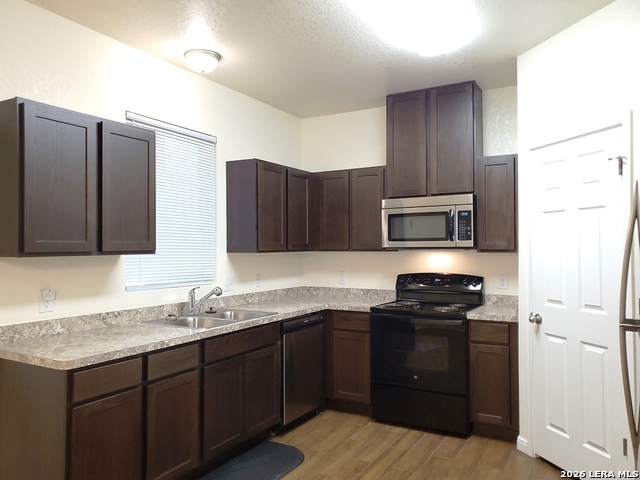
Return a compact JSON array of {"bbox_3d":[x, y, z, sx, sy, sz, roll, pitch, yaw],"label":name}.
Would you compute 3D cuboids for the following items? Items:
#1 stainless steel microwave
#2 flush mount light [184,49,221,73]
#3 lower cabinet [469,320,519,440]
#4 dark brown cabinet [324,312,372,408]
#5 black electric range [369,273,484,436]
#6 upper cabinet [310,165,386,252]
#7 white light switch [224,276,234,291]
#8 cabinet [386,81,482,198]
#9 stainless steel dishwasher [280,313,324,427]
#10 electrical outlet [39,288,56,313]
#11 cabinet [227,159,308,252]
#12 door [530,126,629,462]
[{"bbox_3d":[0.963,-0.139,4.116,0.760,0.420,0.390,-1,-1,30],"label":"stainless steel microwave"},{"bbox_3d":[-0.812,-1.220,3.345,0.256,0.108,0.256,0,-1,0],"label":"flush mount light"},{"bbox_3d":[1.385,1.028,3.724,0.325,0.876,0.630,-1,-1,30],"label":"lower cabinet"},{"bbox_3d":[0.393,1.039,4.296,0.448,0.866,0.615,-1,-1,30],"label":"dark brown cabinet"},{"bbox_3d":[0.901,0.890,3.970,0.759,1.172,0.660,-1,-1,30],"label":"black electric range"},{"bbox_3d":[0.330,-0.268,4.518,0.750,0.745,0.320,-1,-1,30],"label":"upper cabinet"},{"bbox_3d":[-0.746,0.368,3.995,0.012,0.115,0.108,-1,-1,30],"label":"white light switch"},{"bbox_3d":[0.985,-0.817,4.151,0.755,0.902,0.318,-1,-1,30],"label":"cabinet"},{"bbox_3d":[-0.379,1.019,3.963,0.610,0.810,0.600,-1,-1,30],"label":"stainless steel dishwasher"},{"bbox_3d":[-1.498,0.339,2.658,0.025,0.122,0.078,-1,-1,30],"label":"electrical outlet"},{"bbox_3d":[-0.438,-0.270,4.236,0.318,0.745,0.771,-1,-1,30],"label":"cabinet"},{"bbox_3d":[1.531,0.409,2.888,0.045,2.030,0.710,0,-1,-15],"label":"door"}]

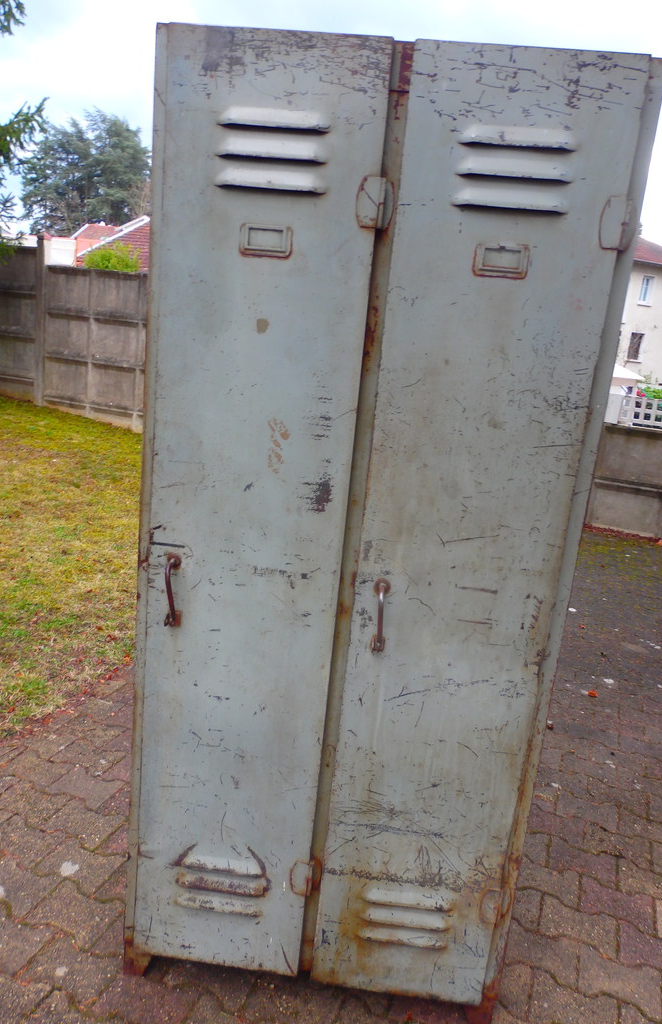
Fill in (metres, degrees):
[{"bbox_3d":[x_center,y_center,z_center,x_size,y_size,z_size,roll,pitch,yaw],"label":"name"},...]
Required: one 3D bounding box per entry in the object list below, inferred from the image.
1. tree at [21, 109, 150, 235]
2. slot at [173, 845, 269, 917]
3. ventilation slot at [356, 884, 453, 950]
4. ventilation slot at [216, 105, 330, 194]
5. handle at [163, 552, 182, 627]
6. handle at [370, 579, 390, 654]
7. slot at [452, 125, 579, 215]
[{"bbox_3d":[-12.428,-14.719,37.520,6.792,10.476,6.792,1,15,-19],"label":"tree"},{"bbox_3d":[-0.224,0.739,1.487,0.182,0.148,0.015,7,14,4],"label":"slot"},{"bbox_3d":[0.147,0.803,1.465,0.178,0.126,0.015,7,14,4],"label":"ventilation slot"},{"bbox_3d":[-0.092,-0.568,1.156,0.177,0.119,0.014,7,14,4],"label":"ventilation slot"},{"bbox_3d":[-0.287,0.142,1.337,0.030,0.128,0.038,7,14,4],"label":"handle"},{"bbox_3d":[0.087,0.186,1.309,0.030,0.127,0.038,7,14,4],"label":"handle"},{"bbox_3d":[0.282,-0.526,1.128,0.176,0.119,0.014,7,14,4],"label":"slot"}]

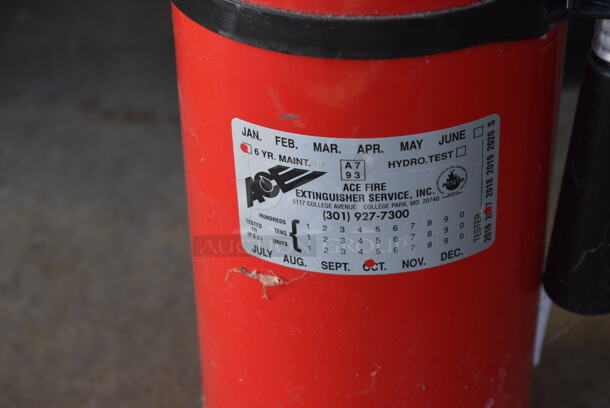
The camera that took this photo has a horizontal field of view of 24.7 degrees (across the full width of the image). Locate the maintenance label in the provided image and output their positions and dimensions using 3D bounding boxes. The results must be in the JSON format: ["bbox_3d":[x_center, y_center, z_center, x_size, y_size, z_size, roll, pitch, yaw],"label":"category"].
[{"bbox_3d":[0.019,-0.003,0.431,0.083,0.051,0.016,-1,35,4],"label":"maintenance label"}]

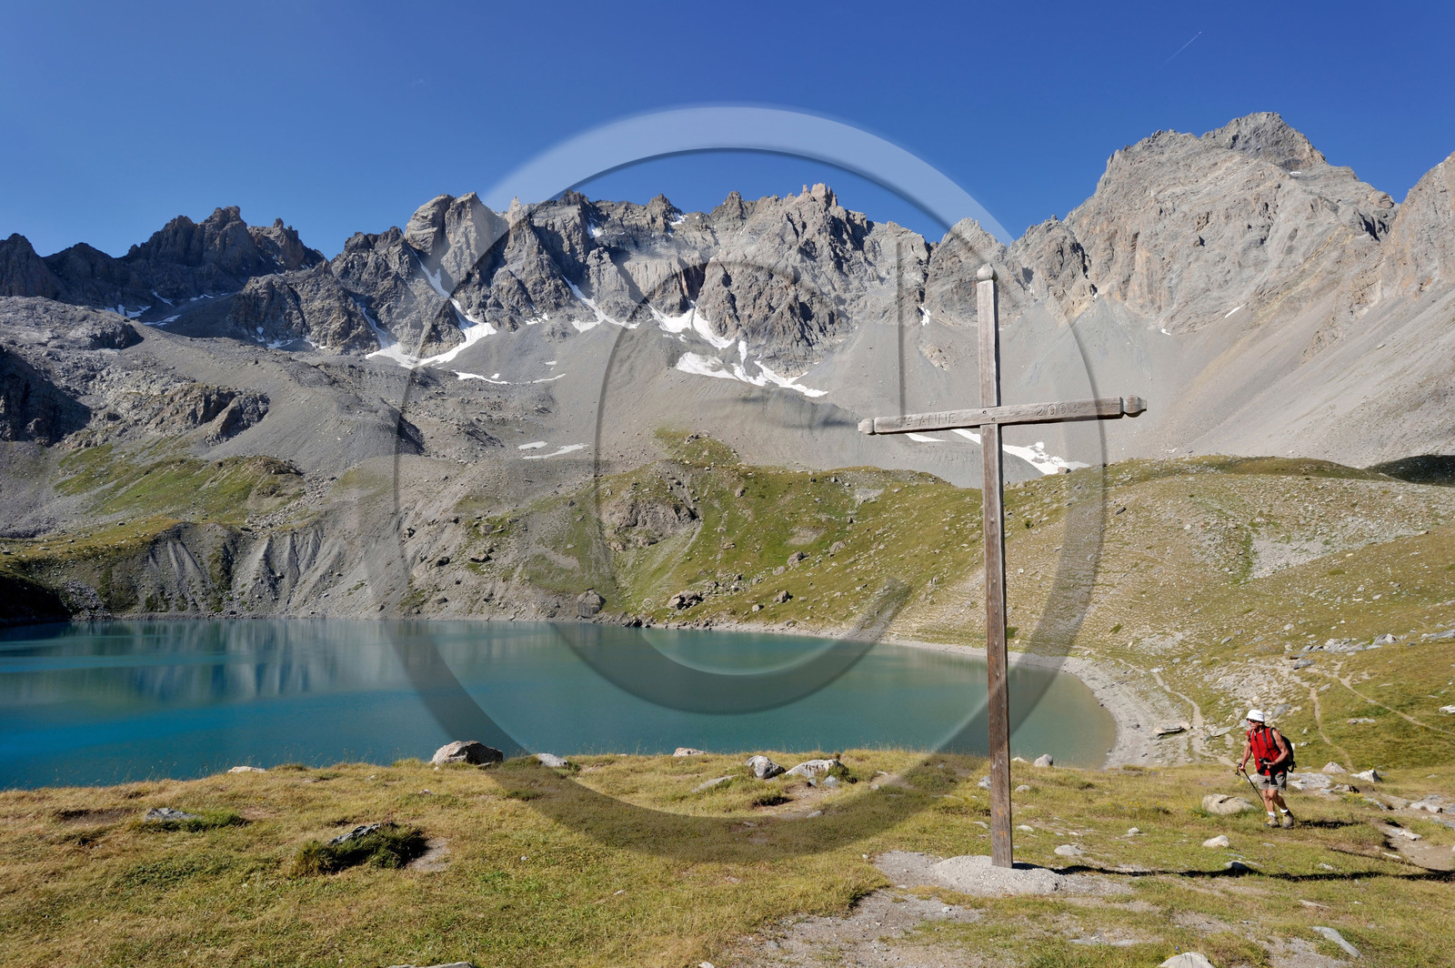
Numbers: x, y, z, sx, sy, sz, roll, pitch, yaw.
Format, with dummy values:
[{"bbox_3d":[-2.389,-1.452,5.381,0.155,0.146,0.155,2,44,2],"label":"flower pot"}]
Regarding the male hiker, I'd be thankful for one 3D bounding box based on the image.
[{"bbox_3d":[7.998,4.210,11.988,0.520,1.700,0.580,2,-5,-20],"label":"male hiker"}]

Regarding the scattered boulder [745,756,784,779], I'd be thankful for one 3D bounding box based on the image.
[{"bbox_3d":[0.519,3.852,11.015,0.500,0.300,0.400,0,-5,0],"label":"scattered boulder"}]

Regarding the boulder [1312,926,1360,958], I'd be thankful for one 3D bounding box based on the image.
[{"bbox_3d":[4.223,3.178,5.602,0.200,0.110,0.420,-1,-5,17],"label":"boulder"}]

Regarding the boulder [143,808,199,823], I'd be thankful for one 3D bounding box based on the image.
[{"bbox_3d":[-5.074,3.019,7.372,0.460,0.140,0.280,1,-5,-17],"label":"boulder"}]

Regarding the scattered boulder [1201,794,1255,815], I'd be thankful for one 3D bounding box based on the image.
[{"bbox_3d":[8.007,5.117,12.915,0.760,0.260,0.500,-2,-5,22],"label":"scattered boulder"}]

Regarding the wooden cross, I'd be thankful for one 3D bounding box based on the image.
[{"bbox_3d":[2.994,0.795,9.022,3.123,6.647,0.240,-2,-5,28],"label":"wooden cross"}]

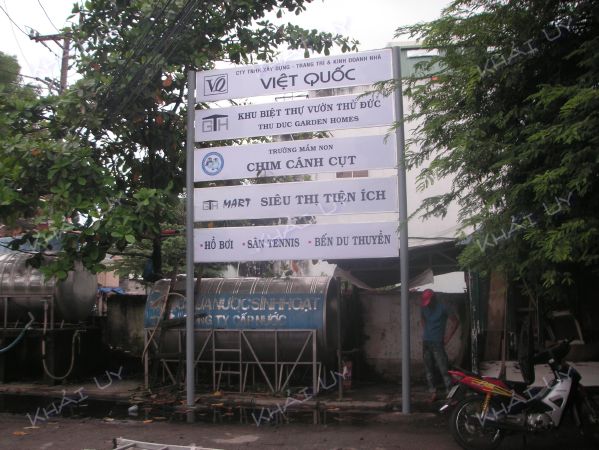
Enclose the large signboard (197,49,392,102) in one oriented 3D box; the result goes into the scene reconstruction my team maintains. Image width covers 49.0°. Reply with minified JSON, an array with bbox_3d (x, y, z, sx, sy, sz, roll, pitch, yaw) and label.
[{"bbox_3d":[-0.127,-2.176,9.746,3.043,0.510,0.060,-2,-7,14],"label":"large signboard"}]

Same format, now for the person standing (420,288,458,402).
[{"bbox_3d":[2.020,1.730,9.500,0.520,1.630,0.420,-4,-6,30],"label":"person standing"}]

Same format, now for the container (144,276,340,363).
[{"bbox_3d":[-0.903,1.681,11.474,3.236,1.458,1.458,-2,-7,15],"label":"container"}]

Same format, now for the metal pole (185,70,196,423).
[{"bbox_3d":[-1.615,0.135,9.800,0.100,5.000,0.100,1,-6,-16],"label":"metal pole"}]

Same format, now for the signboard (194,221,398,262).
[{"bbox_3d":[-0.101,0.261,9.470,3.043,0.500,0.060,-2,-7,14],"label":"signboard"}]

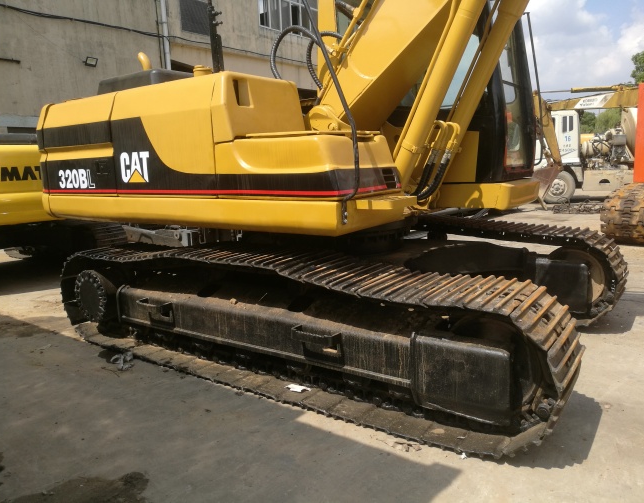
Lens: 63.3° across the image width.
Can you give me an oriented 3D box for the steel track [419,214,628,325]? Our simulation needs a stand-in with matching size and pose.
[{"bbox_3d":[0.885,0.115,6.000,4.470,0.870,0.700,5,12,35],"label":"steel track"}]

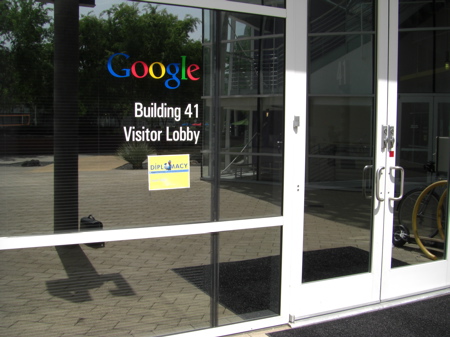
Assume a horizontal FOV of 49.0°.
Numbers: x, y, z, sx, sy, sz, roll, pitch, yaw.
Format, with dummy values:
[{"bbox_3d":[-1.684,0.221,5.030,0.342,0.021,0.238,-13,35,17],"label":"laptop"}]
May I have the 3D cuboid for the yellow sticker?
[{"bbox_3d":[-0.349,0.026,3.140,0.279,0.217,0.008,-1,4,-28],"label":"yellow sticker"}]

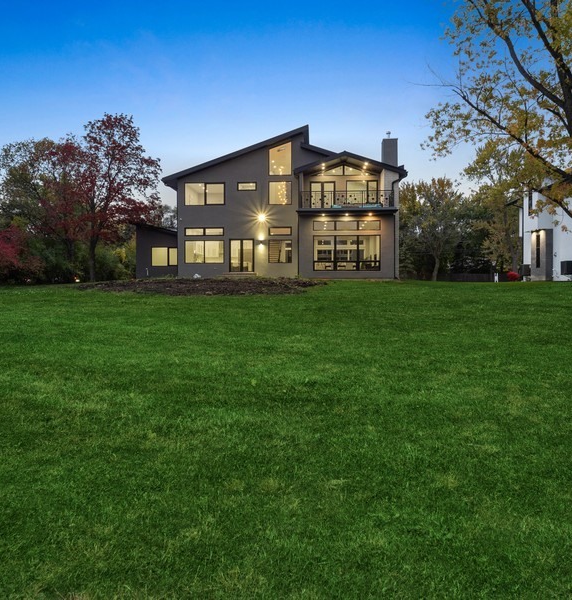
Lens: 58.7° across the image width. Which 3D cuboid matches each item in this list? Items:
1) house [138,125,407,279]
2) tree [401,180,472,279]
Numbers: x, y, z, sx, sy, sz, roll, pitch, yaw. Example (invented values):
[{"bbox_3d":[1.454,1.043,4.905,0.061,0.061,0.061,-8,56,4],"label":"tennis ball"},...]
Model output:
[{"bbox_3d":[-1.324,-6.267,37.423,18.040,9.310,13.000,0,3,4],"label":"house"},{"bbox_3d":[11.837,-5.559,40.252,5.540,8.030,5.800,0,3,0],"label":"tree"}]

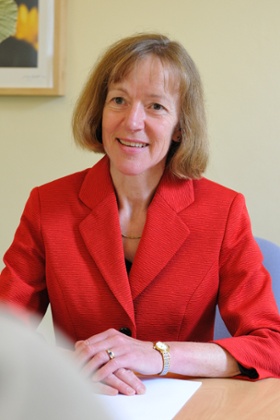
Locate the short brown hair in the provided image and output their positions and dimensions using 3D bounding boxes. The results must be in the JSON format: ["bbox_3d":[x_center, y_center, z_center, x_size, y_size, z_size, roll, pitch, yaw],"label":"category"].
[{"bbox_3d":[0.007,-0.175,1.340,0.222,0.222,0.230,9,6,11],"label":"short brown hair"}]

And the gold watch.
[{"bbox_3d":[0.031,0.220,1.210,0.025,0.050,0.057,-2,28,-30],"label":"gold watch"}]

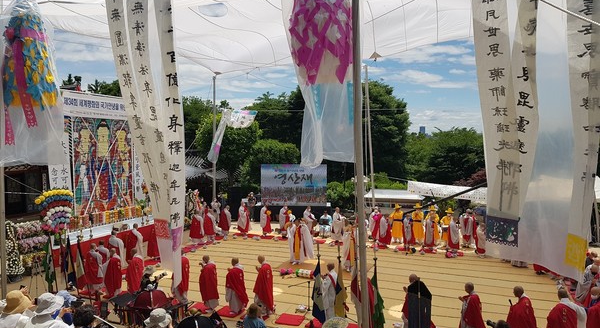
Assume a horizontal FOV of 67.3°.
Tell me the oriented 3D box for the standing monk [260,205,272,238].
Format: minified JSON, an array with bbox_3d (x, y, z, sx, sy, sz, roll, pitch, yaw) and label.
[{"bbox_3d":[-1.766,2.984,23.790,0.500,1.680,0.600,2,3,35],"label":"standing monk"}]

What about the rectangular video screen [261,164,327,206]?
[{"bbox_3d":[-0.415,1.329,28.800,4.250,2.700,0.120,0,3,3],"label":"rectangular video screen"}]

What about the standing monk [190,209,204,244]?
[{"bbox_3d":[-4.890,3.029,21.500,0.620,1.622,0.480,2,4,18],"label":"standing monk"}]

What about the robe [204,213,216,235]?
[{"bbox_3d":[-4.329,2.878,21.800,0.540,1.150,0.470,-2,4,-33],"label":"robe"}]

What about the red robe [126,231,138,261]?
[{"bbox_3d":[-6.764,3.311,18.200,0.480,1.250,0.540,2,3,28],"label":"red robe"}]

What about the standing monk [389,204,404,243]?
[{"bbox_3d":[4.695,2.949,21.854,0.650,1.830,0.500,1,3,12],"label":"standing monk"}]

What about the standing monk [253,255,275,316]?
[{"bbox_3d":[-1.042,3.439,12.800,0.540,1.681,0.600,3,4,37],"label":"standing monk"}]

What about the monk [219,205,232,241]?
[{"bbox_3d":[-3.610,2.867,21.900,0.580,1.681,0.500,3,4,37],"label":"monk"}]

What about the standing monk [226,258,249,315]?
[{"bbox_3d":[-1.810,3.472,12.984,0.440,1.660,0.500,2,5,28],"label":"standing monk"}]

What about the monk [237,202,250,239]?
[{"bbox_3d":[-2.840,2.886,22.856,0.620,1.750,0.500,-2,4,-41],"label":"monk"}]

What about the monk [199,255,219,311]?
[{"bbox_3d":[-2.664,3.461,13.127,0.440,1.660,0.480,2,5,28],"label":"monk"}]

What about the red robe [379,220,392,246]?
[{"bbox_3d":[4.188,3.283,22.000,0.500,1.391,0.550,4,5,45],"label":"red robe"}]

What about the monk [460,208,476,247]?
[{"bbox_3d":[7.497,2.879,20.165,0.640,1.700,0.450,1,5,12],"label":"monk"}]

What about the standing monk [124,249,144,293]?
[{"bbox_3d":[-5.214,3.450,14.200,0.540,1.640,0.580,1,3,21],"label":"standing monk"}]

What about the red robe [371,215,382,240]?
[{"bbox_3d":[3.802,3.089,22.400,0.560,1.357,0.450,0,3,-9],"label":"red robe"}]

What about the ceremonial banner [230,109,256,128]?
[{"bbox_3d":[-2.615,-2.070,20.500,1.250,0.800,0.300,-1,5,-9],"label":"ceremonial banner"}]

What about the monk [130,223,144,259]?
[{"bbox_3d":[-6.582,3.210,18.200,0.520,1.630,0.560,2,3,28],"label":"monk"}]

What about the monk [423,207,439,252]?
[{"bbox_3d":[6.120,3.167,21.076,0.620,1.680,0.500,-1,3,-20],"label":"monk"}]

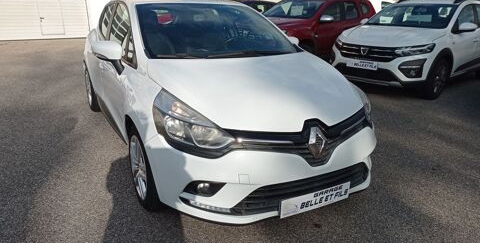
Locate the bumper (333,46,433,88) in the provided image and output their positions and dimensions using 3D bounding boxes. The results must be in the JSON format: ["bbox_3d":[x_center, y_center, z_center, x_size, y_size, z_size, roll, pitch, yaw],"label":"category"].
[{"bbox_3d":[2.059,-0.881,6.096,0.550,0.560,1.760,-15,23,-41],"label":"bumper"}]

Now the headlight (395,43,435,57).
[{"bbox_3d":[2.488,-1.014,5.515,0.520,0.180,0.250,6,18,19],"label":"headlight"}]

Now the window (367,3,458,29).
[{"bbox_3d":[2.990,-1.846,6.697,1.420,0.120,0.860,18,52,44],"label":"window"}]

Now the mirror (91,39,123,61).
[{"bbox_3d":[-1.023,-0.554,3.019,0.240,0.160,0.160,-8,20,-27],"label":"mirror"}]

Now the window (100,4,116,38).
[{"bbox_3d":[-1.403,-1.049,4.054,0.070,0.420,0.900,11,11,-31],"label":"window"}]

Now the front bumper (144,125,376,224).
[{"bbox_3d":[0.329,0.290,2.504,1.700,0.520,0.550,-8,20,-27],"label":"front bumper"}]

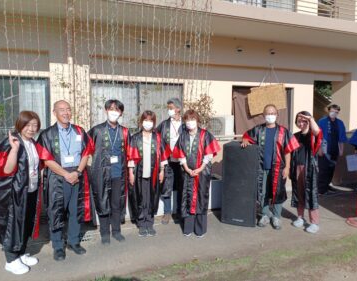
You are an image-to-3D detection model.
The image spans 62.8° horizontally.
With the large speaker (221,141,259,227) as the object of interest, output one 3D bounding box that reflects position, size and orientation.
[{"bbox_3d":[0.934,0.628,4.328,0.465,1.100,0.470,1,5,23],"label":"large speaker"}]

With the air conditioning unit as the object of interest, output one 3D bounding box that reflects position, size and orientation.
[{"bbox_3d":[0.866,-0.302,6.746,0.760,0.560,0.300,-2,5,-21],"label":"air conditioning unit"}]

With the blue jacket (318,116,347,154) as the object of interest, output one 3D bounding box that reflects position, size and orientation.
[{"bbox_3d":[3.050,-0.080,5.810,0.500,0.800,0.300,1,4,18],"label":"blue jacket"}]

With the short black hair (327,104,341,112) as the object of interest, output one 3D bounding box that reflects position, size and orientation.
[{"bbox_3d":[3.059,-0.633,5.749,0.190,0.170,0.220,2,5,27],"label":"short black hair"}]

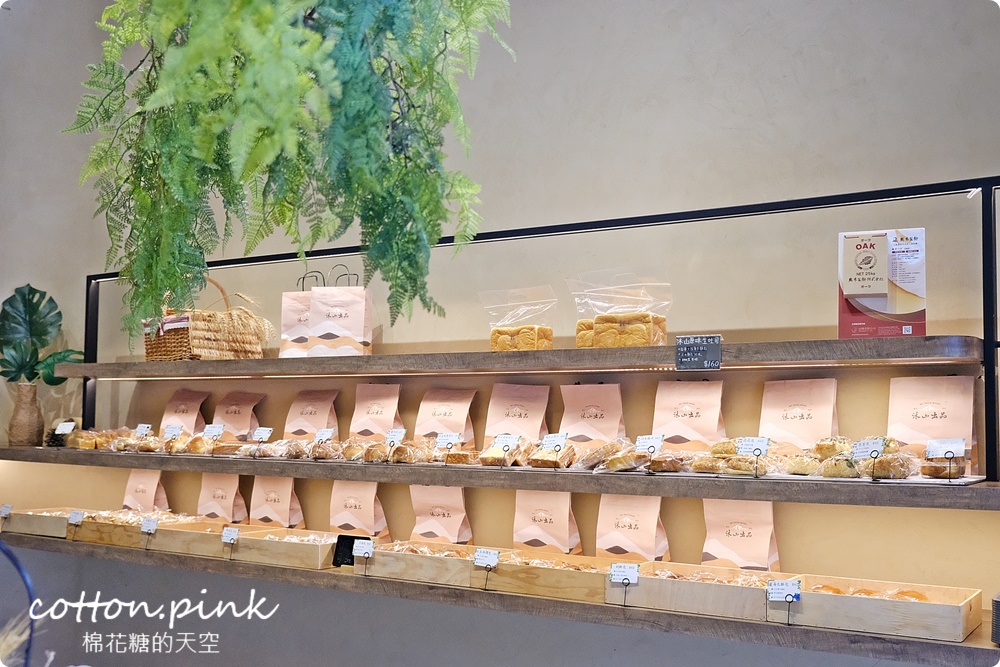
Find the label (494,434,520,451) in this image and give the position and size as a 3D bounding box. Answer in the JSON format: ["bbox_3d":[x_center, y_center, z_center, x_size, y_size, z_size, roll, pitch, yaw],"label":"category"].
[{"bbox_3d":[0.023,0.335,2.746,0.086,0.050,0.008,-3,-35,30],"label":"label"}]

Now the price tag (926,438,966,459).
[{"bbox_3d":[1.091,0.282,2.174,0.086,0.050,0.008,-5,-37,29],"label":"price tag"}]

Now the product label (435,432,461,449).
[{"bbox_3d":[-0.167,0.345,2.857,0.086,0.050,0.008,-3,-35,30],"label":"product label"}]

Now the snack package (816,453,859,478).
[{"bbox_3d":[0.933,0.364,2.442,0.100,0.060,0.095,-3,-5,29],"label":"snack package"}]

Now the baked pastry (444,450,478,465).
[{"bbox_3d":[-0.116,0.407,2.921,0.096,0.043,0.075,-3,-5,30],"label":"baked pastry"}]

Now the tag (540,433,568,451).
[{"bbox_3d":[0.168,0.332,2.735,0.081,0.053,0.006,-3,-31,29],"label":"tag"}]

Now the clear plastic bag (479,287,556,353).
[{"bbox_3d":[0.056,-0.036,2.707,0.220,0.195,0.125,-3,-5,30],"label":"clear plastic bag"}]

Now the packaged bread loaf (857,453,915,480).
[{"bbox_3d":[1.030,0.353,2.375,0.125,0.062,0.105,-3,-5,29],"label":"packaged bread loaf"}]

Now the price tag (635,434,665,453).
[{"bbox_3d":[0.389,0.285,2.302,0.076,0.047,0.008,-3,-30,30],"label":"price tag"}]

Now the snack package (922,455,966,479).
[{"bbox_3d":[1.031,0.308,2.066,0.090,0.057,0.090,-3,-5,30],"label":"snack package"}]

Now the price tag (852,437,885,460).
[{"bbox_3d":[0.934,0.294,2.253,0.083,0.050,0.008,-8,-38,27],"label":"price tag"}]

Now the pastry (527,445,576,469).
[{"bbox_3d":[0.147,0.353,2.542,0.110,0.055,0.110,-3,-5,30],"label":"pastry"}]

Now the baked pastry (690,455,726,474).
[{"bbox_3d":[0.545,0.341,2.311,0.080,0.045,0.080,-3,-5,30],"label":"baked pastry"}]

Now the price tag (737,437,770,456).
[{"bbox_3d":[0.675,0.303,2.371,0.086,0.050,0.008,-3,-35,30],"label":"price tag"}]

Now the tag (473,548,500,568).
[{"bbox_3d":[-0.037,0.633,2.508,0.076,0.048,0.008,-3,-23,30],"label":"tag"}]

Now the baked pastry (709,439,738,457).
[{"bbox_3d":[0.597,0.304,2.353,0.080,0.043,0.080,-3,-5,30],"label":"baked pastry"}]

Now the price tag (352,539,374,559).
[{"bbox_3d":[-0.459,0.723,2.990,0.079,0.053,0.006,-3,-20,29],"label":"price tag"}]

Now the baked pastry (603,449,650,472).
[{"bbox_3d":[0.388,0.388,2.704,0.115,0.062,0.115,-3,-5,29],"label":"baked pastry"}]

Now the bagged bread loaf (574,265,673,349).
[{"bbox_3d":[0.349,-0.067,2.493,0.245,0.220,0.130,-3,-5,30],"label":"bagged bread loaf"}]

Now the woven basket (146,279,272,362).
[{"bbox_3d":[-1.245,-0.050,3.733,0.280,0.345,0.370,-3,-5,29],"label":"woven basket"}]

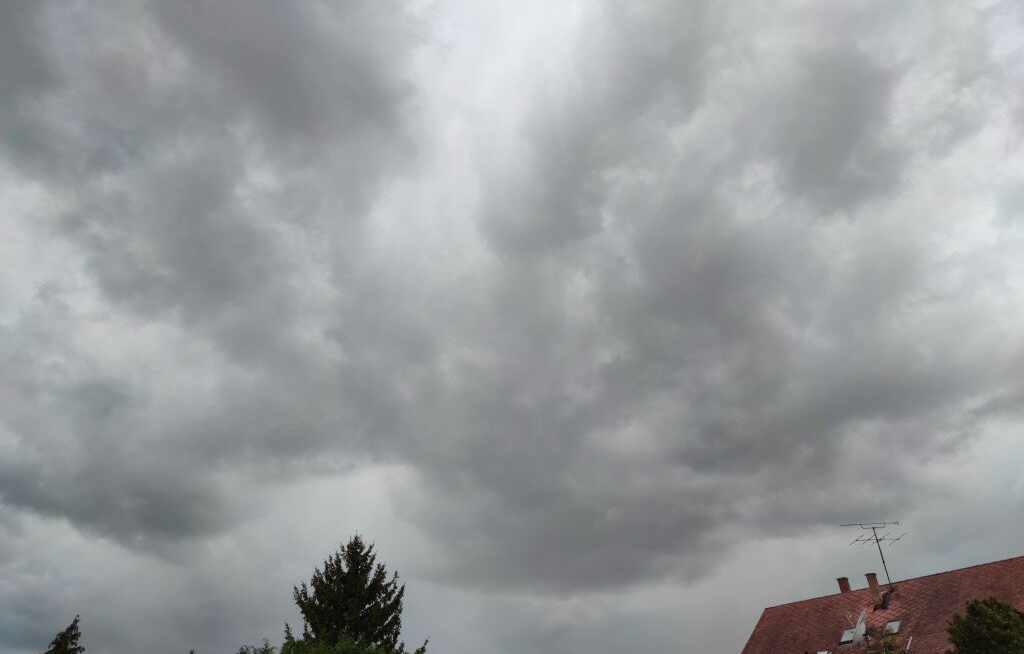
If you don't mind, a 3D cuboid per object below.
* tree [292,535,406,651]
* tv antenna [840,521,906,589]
[{"bbox_3d":[-4.751,10.302,20.201,4.200,8.787,4.200,4,-34,-11],"label":"tree"},{"bbox_3d":[18.603,11.553,35.901,3.000,3.250,2.150,-3,-33,0],"label":"tv antenna"}]

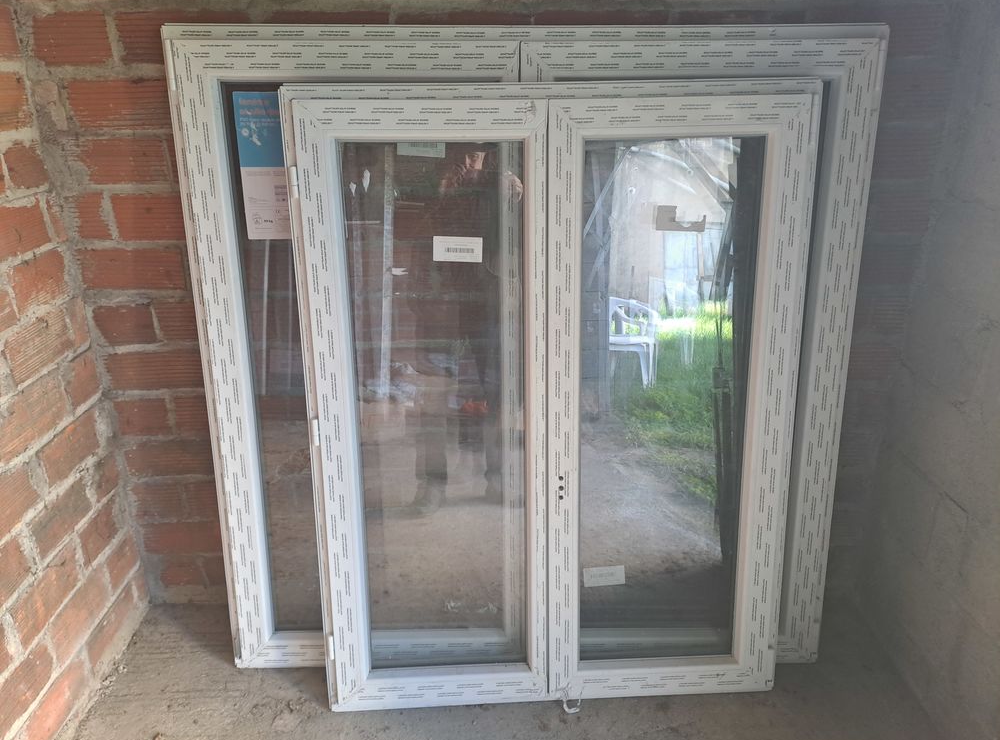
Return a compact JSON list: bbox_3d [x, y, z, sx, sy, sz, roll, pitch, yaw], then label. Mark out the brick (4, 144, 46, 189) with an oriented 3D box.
[{"bbox_3d":[-1.010,-0.406,1.447,0.120,0.079,0.130,-1,22,-1],"label":"brick"}]

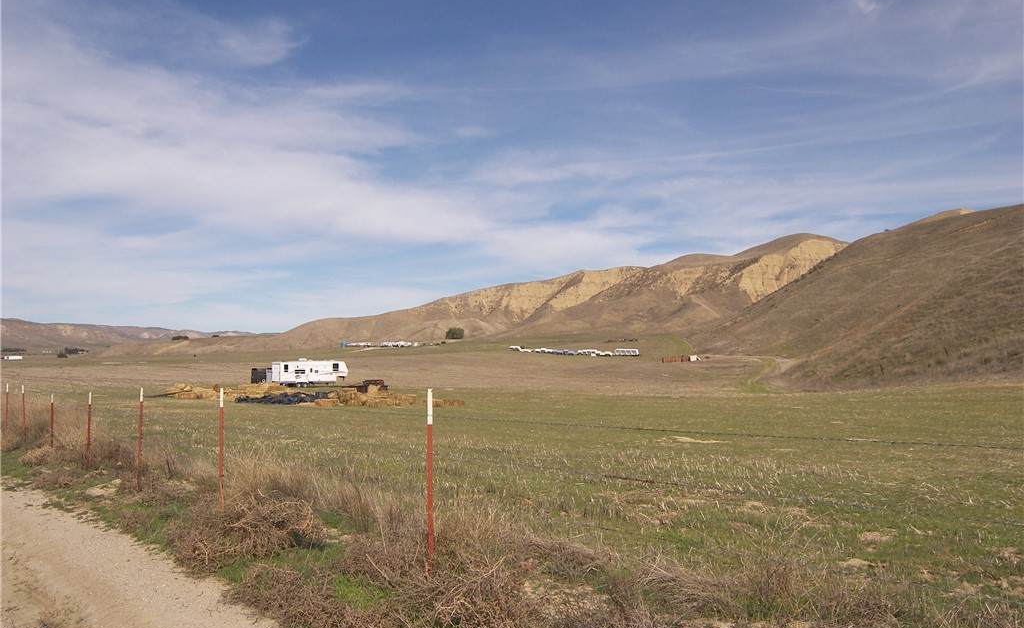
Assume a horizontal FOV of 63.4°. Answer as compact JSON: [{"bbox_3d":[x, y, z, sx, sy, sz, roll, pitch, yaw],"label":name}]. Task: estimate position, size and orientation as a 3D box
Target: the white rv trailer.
[{"bbox_3d":[-25.341,7.417,104.499,9.150,3.600,2.450,3,-5,-38],"label":"white rv trailer"}]

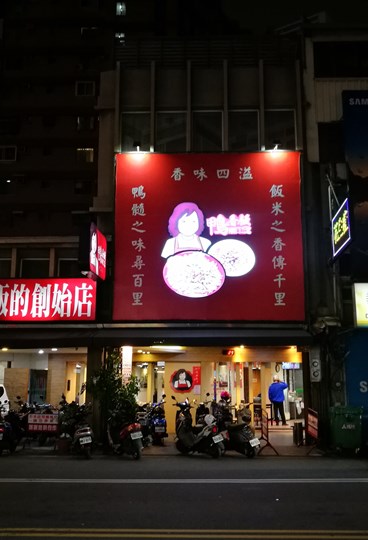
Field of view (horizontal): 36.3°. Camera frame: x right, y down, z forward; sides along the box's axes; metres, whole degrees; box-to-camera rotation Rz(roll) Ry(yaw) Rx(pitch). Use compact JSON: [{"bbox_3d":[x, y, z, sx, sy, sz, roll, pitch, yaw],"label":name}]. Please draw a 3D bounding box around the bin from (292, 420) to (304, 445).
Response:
[{"bbox_3d":[3.006,4.318,14.742,0.310,0.630,0.310,0,-11,1],"label":"bin"}]

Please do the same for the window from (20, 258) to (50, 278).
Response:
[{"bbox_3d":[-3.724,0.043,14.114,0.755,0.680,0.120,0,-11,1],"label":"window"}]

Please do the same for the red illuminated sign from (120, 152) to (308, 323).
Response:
[{"bbox_3d":[0.660,-0.961,15.211,5.101,4.665,0.200,0,-11,1],"label":"red illuminated sign"}]

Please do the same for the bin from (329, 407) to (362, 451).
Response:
[{"bbox_3d":[3.866,3.878,13.504,0.620,1.100,0.700,0,-11,1],"label":"bin"}]

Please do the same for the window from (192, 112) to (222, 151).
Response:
[{"bbox_3d":[0.675,-4.043,16.483,0.939,1.380,0.100,0,-11,1],"label":"window"}]

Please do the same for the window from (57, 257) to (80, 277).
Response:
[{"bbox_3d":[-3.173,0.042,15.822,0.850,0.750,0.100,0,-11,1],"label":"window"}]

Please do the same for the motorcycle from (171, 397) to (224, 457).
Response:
[{"bbox_3d":[0.325,3.547,12.643,0.680,1.200,1.750,9,-14,-38],"label":"motorcycle"}]

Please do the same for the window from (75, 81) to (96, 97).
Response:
[{"bbox_3d":[-8.121,-14.961,46.351,1.717,1.395,0.150,0,-11,1],"label":"window"}]

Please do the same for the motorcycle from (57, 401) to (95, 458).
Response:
[{"bbox_3d":[-2.263,3.545,12.554,0.680,1.170,1.770,4,-12,-18],"label":"motorcycle"}]

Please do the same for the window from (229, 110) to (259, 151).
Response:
[{"bbox_3d":[1.679,-3.895,15.839,0.901,1.337,0.100,0,-11,1],"label":"window"}]

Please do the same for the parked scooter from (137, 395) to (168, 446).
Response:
[{"bbox_3d":[-0.763,4.155,15.488,0.720,1.200,1.800,2,-11,-7],"label":"parked scooter"}]

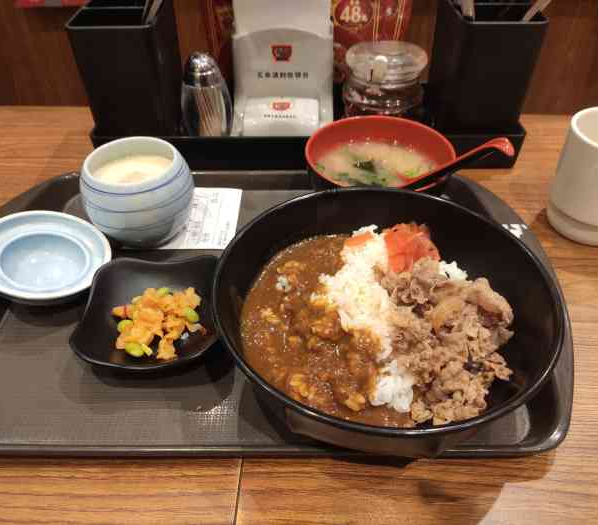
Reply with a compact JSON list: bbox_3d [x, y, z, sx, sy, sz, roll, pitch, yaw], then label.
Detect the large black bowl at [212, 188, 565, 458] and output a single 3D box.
[{"bbox_3d":[0.047,0.039,0.306,0.185,0.081,0.185,0,43,0],"label":"large black bowl"}]

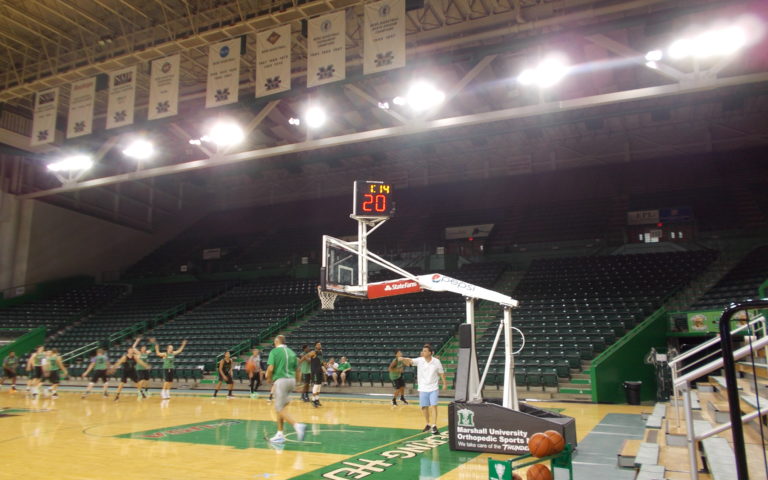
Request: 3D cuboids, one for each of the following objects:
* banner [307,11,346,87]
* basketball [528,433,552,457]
[{"bbox_3d":[-3.305,-10.933,33.127,2.513,4.246,0.050,-5,-13,24],"label":"banner"},{"bbox_3d":[1.595,2.093,5.870,0.240,0.240,0.240,-5,-12,24],"label":"basketball"}]

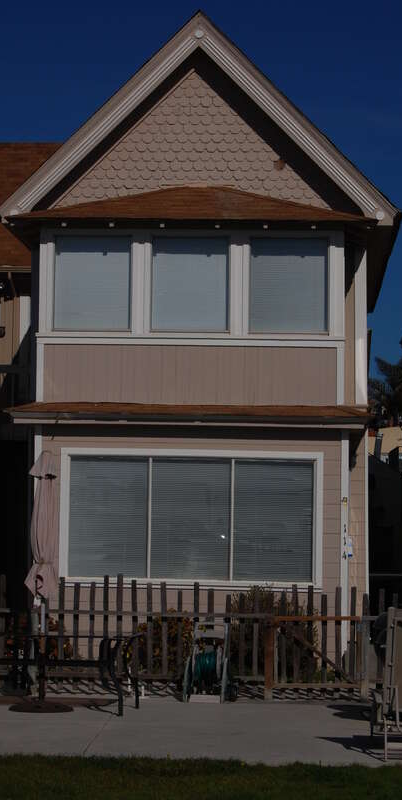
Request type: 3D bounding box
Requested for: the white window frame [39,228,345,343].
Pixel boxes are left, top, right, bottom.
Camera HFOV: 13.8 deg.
[{"bbox_3d":[-0.111,-1.361,19.599,3.615,1.320,0.140,1,-4,4],"label":"white window frame"}]

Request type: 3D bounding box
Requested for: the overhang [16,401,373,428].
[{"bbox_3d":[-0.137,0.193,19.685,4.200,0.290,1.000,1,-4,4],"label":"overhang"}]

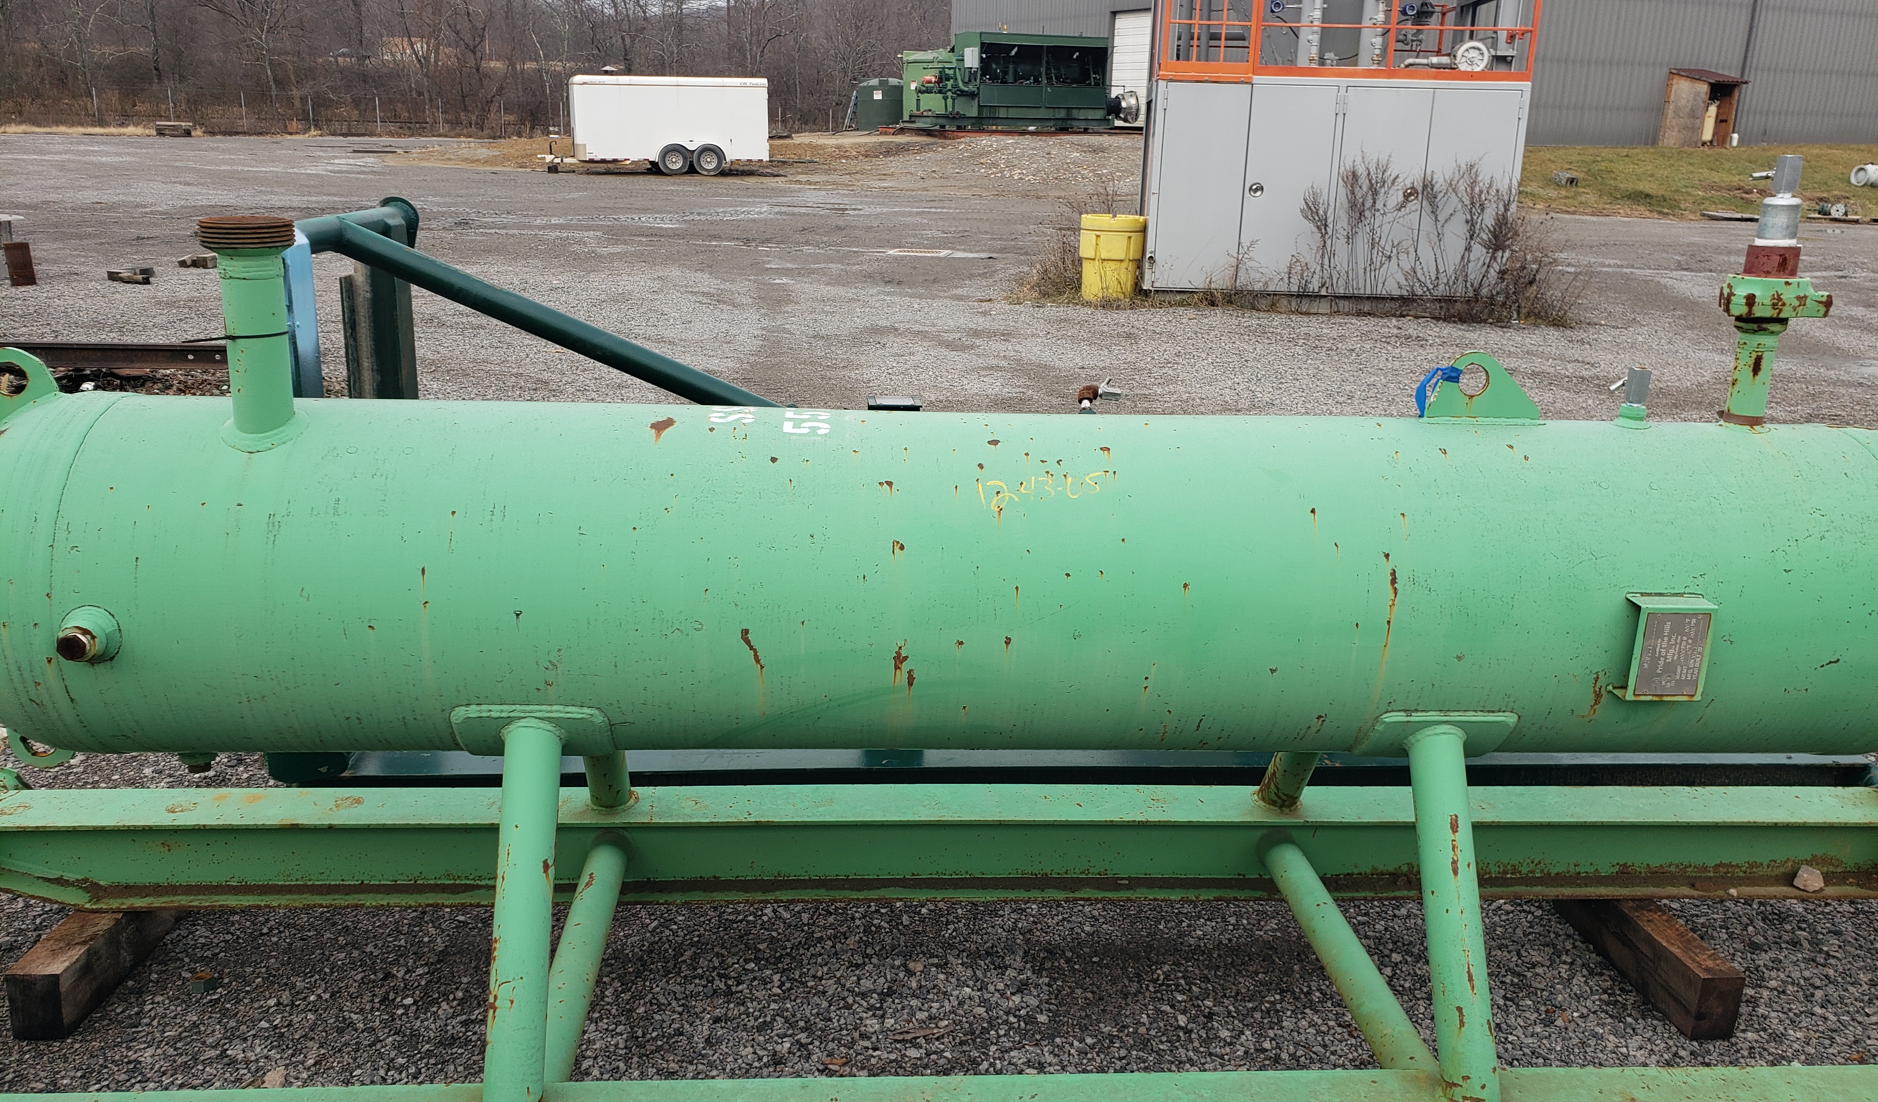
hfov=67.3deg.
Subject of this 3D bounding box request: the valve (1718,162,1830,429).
[{"bbox_3d":[1.243,-0.387,2.113,0.165,0.397,0.150,10,20,29],"label":"valve"}]

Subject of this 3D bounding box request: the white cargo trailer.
[{"bbox_3d":[-6.922,-10.921,36.148,4.950,2.450,2.450,-2,18,-10],"label":"white cargo trailer"}]

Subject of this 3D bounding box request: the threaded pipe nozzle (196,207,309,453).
[{"bbox_3d":[-0.952,-0.311,1.967,0.132,0.287,0.132,1,17,-4],"label":"threaded pipe nozzle"}]

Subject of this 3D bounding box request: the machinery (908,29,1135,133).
[{"bbox_3d":[2.461,-15.070,45.373,7.100,2.880,2.600,-6,19,-22],"label":"machinery"}]

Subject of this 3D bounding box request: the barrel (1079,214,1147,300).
[{"bbox_3d":[1.609,-2.746,13.143,0.610,0.770,0.610,1,17,0],"label":"barrel"}]

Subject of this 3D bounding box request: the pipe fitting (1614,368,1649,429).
[{"bbox_3d":[1.244,-0.273,2.527,0.058,0.103,0.058,1,15,-4],"label":"pipe fitting"}]

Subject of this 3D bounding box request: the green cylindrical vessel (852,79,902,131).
[{"bbox_3d":[-1.878,-14.640,46.300,1.620,1.650,1.620,1,17,0],"label":"green cylindrical vessel"}]

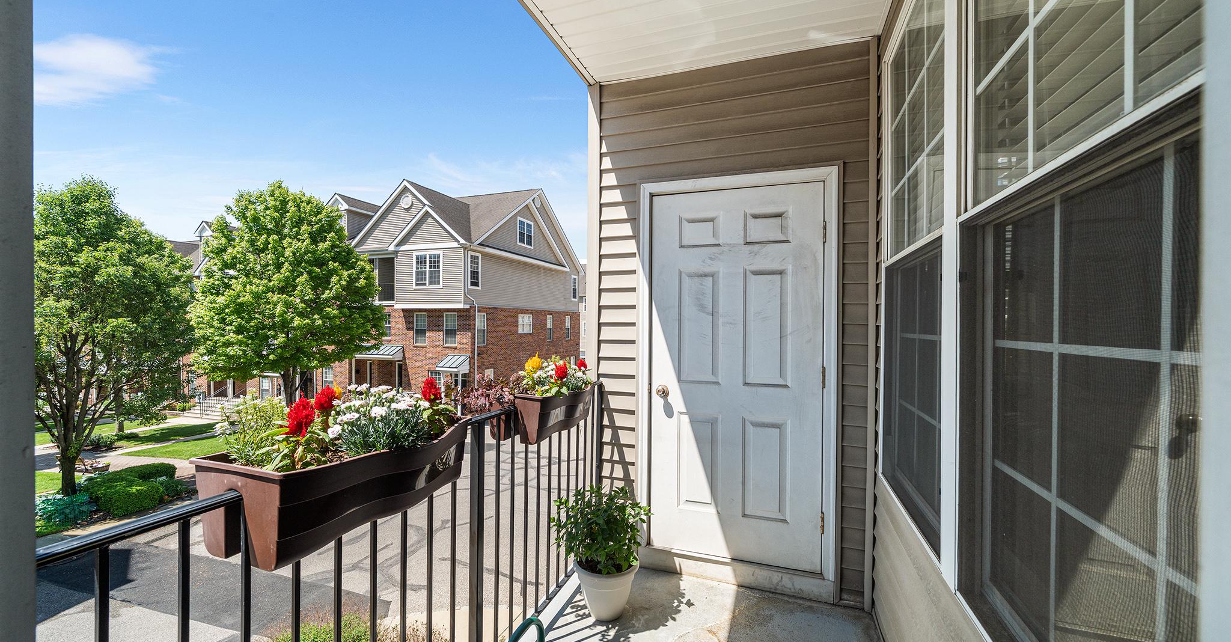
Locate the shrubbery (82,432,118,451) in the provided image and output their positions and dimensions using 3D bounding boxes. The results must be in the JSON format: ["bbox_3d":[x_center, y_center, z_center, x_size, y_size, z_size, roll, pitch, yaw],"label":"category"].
[{"bbox_3d":[-23.400,5.420,20.200,1.050,0.720,1.150,0,0,-41],"label":"shrubbery"}]

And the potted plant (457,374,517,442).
[{"bbox_3d":[-0.535,0.370,2.012,0.230,0.285,0.280,0,0,18],"label":"potted plant"}]

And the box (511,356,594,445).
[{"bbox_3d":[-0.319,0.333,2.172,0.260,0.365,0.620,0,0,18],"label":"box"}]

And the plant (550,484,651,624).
[{"bbox_3d":[-0.070,1.130,2.210,0.470,0.620,0.470,0,0,0],"label":"plant"}]

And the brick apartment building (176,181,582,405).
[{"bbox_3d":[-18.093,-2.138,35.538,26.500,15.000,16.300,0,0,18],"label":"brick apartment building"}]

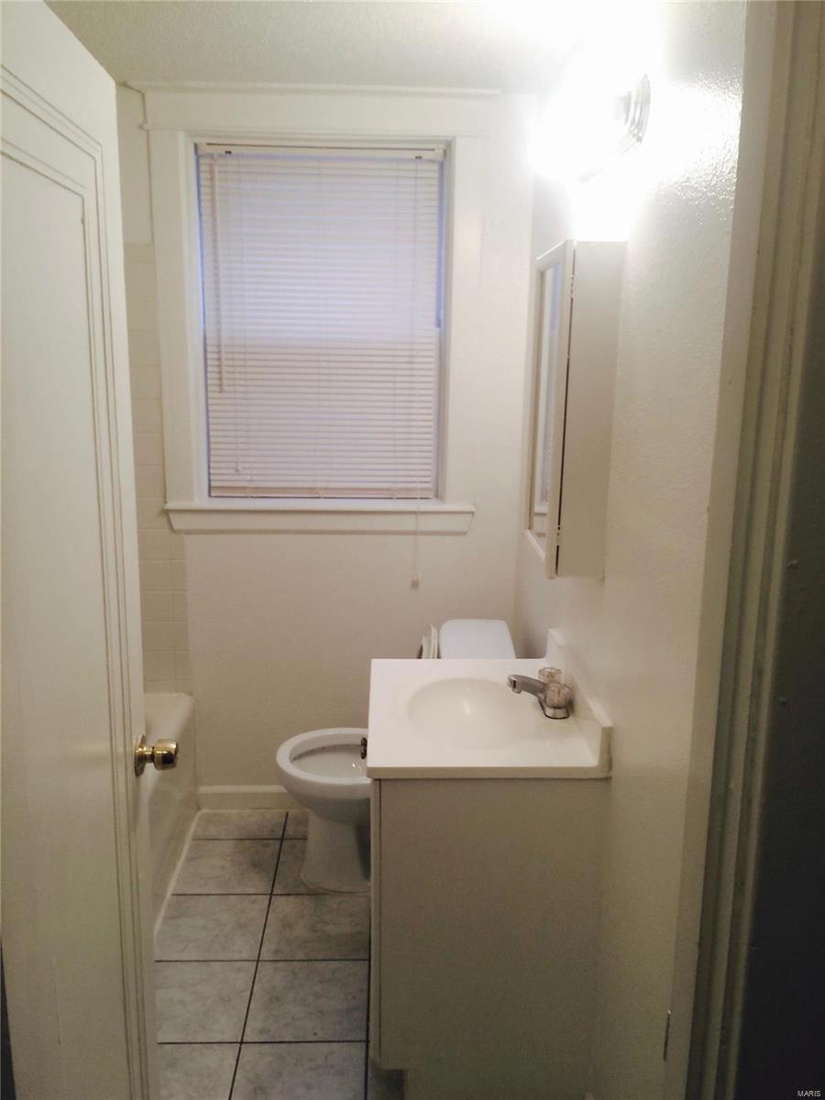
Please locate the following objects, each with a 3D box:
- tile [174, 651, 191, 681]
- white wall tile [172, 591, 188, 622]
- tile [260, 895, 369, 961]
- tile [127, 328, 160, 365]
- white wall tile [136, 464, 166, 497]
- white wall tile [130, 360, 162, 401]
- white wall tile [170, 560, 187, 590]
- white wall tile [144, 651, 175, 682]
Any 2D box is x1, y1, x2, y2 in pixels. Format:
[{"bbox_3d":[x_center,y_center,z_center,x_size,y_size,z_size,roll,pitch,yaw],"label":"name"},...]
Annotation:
[{"bbox_3d":[-0.807,0.401,3.239,0.046,0.107,0.010,0,13,-2],"label":"tile"},{"bbox_3d":[-0.803,0.190,3.189,0.046,0.107,0.010,0,13,-2],"label":"white wall tile"},{"bbox_3d":[-0.279,1.111,2.719,0.305,0.010,0.305,0,13,-2],"label":"tile"},{"bbox_3d":[-0.870,-0.651,2.981,0.107,0.107,0.008,0,13,-2],"label":"tile"},{"bbox_3d":[-0.875,-0.232,3.086,0.107,0.107,0.010,0,13,-2],"label":"white wall tile"},{"bbox_3d":[-0.869,-0.548,3.011,0.107,0.107,0.010,0,13,-2],"label":"white wall tile"},{"bbox_3d":[-0.801,0.085,3.164,0.046,0.107,0.010,0,13,-2],"label":"white wall tile"},{"bbox_3d":[-0.885,0.400,3.236,0.107,0.107,0.010,0,13,-2],"label":"white wall tile"}]

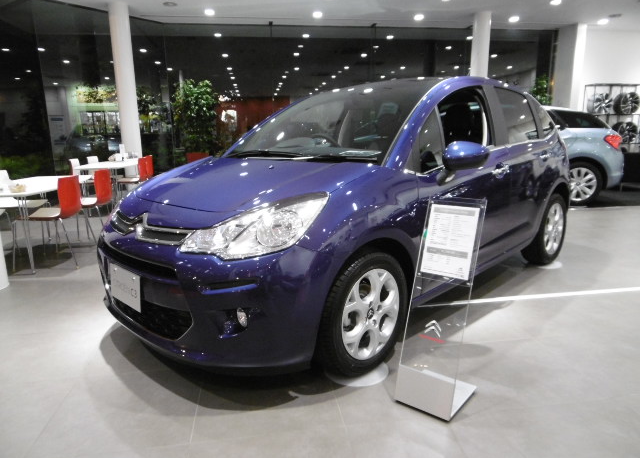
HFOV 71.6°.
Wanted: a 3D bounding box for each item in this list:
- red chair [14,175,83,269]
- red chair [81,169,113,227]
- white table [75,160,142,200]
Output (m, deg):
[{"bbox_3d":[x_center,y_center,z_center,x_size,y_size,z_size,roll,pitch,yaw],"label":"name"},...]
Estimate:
[{"bbox_3d":[-2.502,-0.077,4.181,0.560,0.800,0.510,-2,12,-6],"label":"red chair"},{"bbox_3d":[-2.626,-0.250,5.023,0.550,0.800,0.500,-2,12,-3],"label":"red chair"},{"bbox_3d":[-3.057,-0.624,6.691,0.740,0.720,1.700,-2,12,-5],"label":"white table"}]

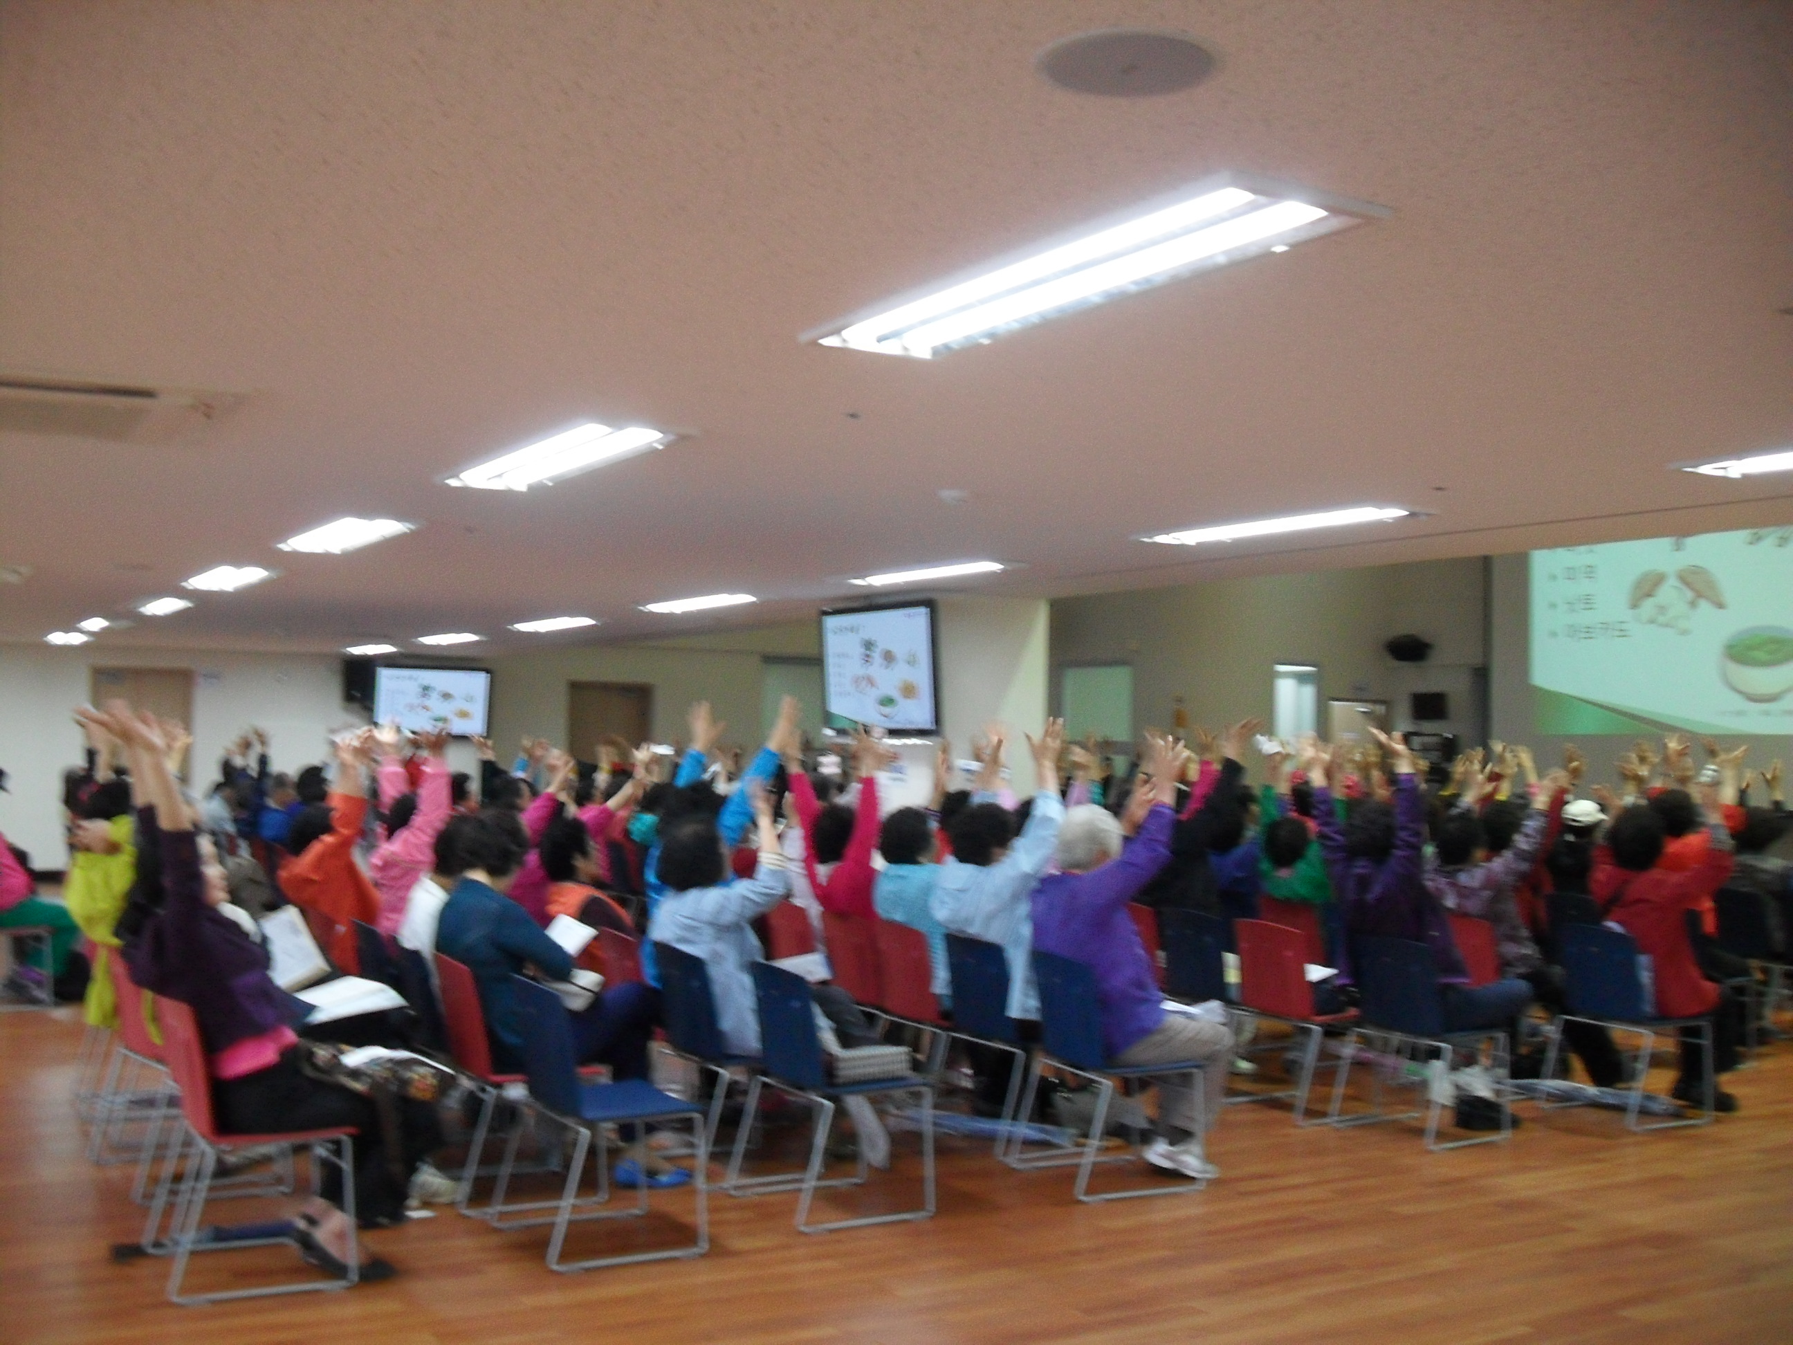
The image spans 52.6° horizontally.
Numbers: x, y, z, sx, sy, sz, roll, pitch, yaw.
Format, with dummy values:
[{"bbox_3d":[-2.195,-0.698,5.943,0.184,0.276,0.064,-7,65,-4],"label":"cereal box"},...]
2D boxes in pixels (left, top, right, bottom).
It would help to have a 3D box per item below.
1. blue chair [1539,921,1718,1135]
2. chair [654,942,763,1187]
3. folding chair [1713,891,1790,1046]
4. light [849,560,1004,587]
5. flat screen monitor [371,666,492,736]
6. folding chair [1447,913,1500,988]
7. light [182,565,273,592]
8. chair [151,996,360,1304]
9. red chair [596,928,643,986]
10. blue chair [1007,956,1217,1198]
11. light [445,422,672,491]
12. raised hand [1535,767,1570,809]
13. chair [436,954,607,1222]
[{"bbox_3d":[3.292,1.572,8.162,0.520,0.810,0.520,3,-3,-27],"label":"blue chair"},{"bbox_3d":[-0.620,1.426,6.761,0.520,0.810,0.520,3,-3,-34],"label":"chair"},{"bbox_3d":[4.878,1.639,10.282,0.500,0.799,0.505,2,-2,-30],"label":"folding chair"},{"bbox_3d":[0.148,-0.462,8.332,0.300,0.070,1.220,2,-2,-30],"label":"light"},{"bbox_3d":[-4.777,0.303,18.651,1.230,0.690,0.090,2,9,-30],"label":"flat screen monitor"},{"bbox_3d":[2.905,1.592,8.886,0.520,0.810,0.520,3,-3,-30],"label":"folding chair"},{"bbox_3d":[-3.407,-0.493,9.235,0.300,0.070,1.220,2,-2,-30],"label":"light"},{"bbox_3d":[-1.885,1.339,5.329,0.520,0.810,0.520,3,-3,-29],"label":"chair"},{"bbox_3d":[-0.931,1.443,7.258,0.535,0.800,0.535,3,-3,-30],"label":"red chair"},{"bbox_3d":[0.775,1.433,6.602,0.500,0.799,0.505,2,-2,-23],"label":"blue chair"},{"bbox_3d":[-0.994,-0.621,5.211,0.308,0.070,1.285,3,-3,-30],"label":"light"},{"bbox_3d":[3.164,0.558,8.750,0.130,0.200,0.140,3,-3,-30],"label":"raised hand"},{"bbox_3d":[-1.327,1.384,6.277,0.500,0.799,0.505,2,-2,-30],"label":"chair"}]

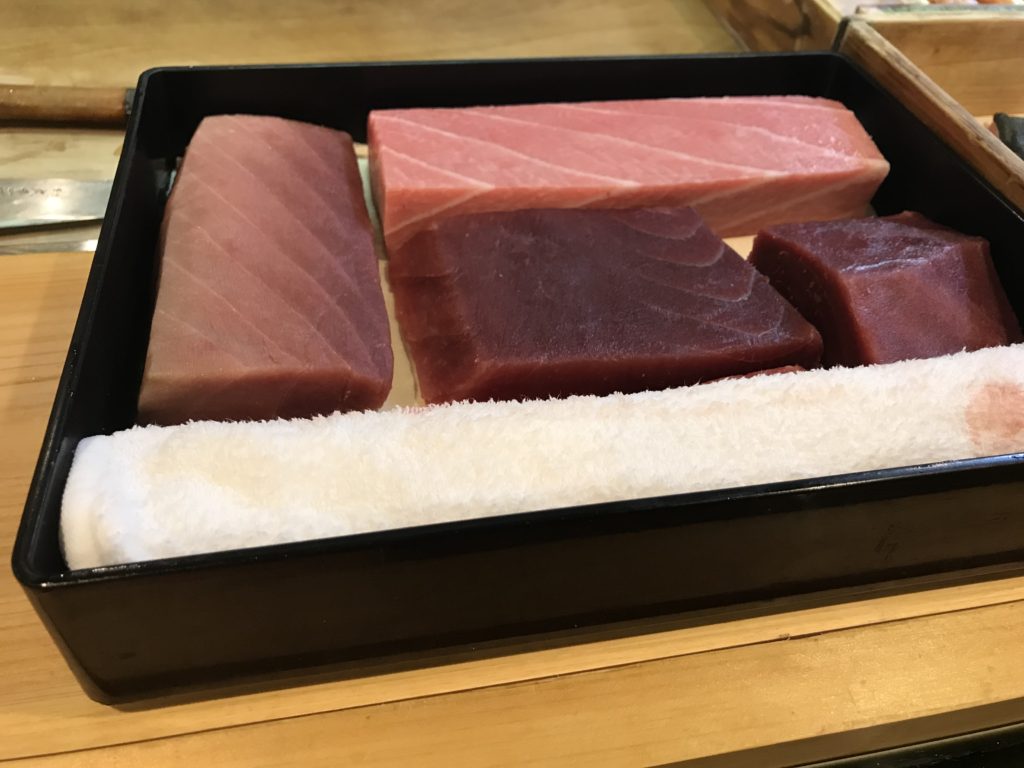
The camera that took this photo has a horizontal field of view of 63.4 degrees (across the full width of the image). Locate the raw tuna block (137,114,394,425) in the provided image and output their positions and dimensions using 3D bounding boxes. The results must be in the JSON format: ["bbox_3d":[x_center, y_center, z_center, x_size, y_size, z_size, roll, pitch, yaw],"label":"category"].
[{"bbox_3d":[-0.097,-0.051,0.334,0.083,0.032,0.175,-5,46,-10],"label":"raw tuna block"}]

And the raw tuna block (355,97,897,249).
[{"bbox_3d":[0.052,-0.101,0.393,0.232,0.034,0.070,-5,46,-10],"label":"raw tuna block"}]

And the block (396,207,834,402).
[{"bbox_3d":[0.032,-0.034,0.334,0.154,0.023,0.090,-5,46,-10],"label":"block"}]

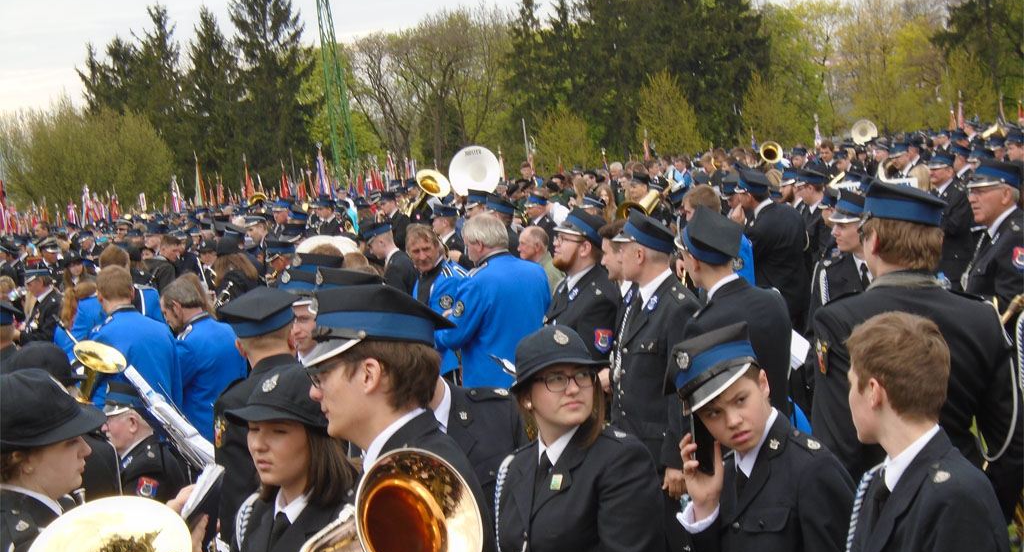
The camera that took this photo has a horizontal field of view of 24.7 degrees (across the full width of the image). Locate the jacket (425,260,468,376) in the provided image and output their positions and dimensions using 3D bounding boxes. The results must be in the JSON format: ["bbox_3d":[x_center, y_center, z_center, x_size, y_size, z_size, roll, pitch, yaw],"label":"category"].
[{"bbox_3d":[-0.299,0.199,11.200,0.270,0.600,0.440,-8,3,-37],"label":"jacket"}]

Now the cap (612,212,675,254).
[{"bbox_3d":[0.535,-0.177,9.500,0.280,0.140,0.245,12,9,19],"label":"cap"}]

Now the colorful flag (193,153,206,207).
[{"bbox_3d":[-6.131,-1.860,46.000,0.260,1.150,0.200,-9,3,0],"label":"colorful flag"}]

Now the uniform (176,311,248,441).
[{"bbox_3d":[-1.269,0.460,9.900,0.290,0.660,0.450,-4,4,42],"label":"uniform"}]

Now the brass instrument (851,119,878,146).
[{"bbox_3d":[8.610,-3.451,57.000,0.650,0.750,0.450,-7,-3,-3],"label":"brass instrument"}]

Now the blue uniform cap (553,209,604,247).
[{"bbox_3d":[0.295,-0.212,10.200,0.250,0.140,0.220,14,-1,-10],"label":"blue uniform cap"}]

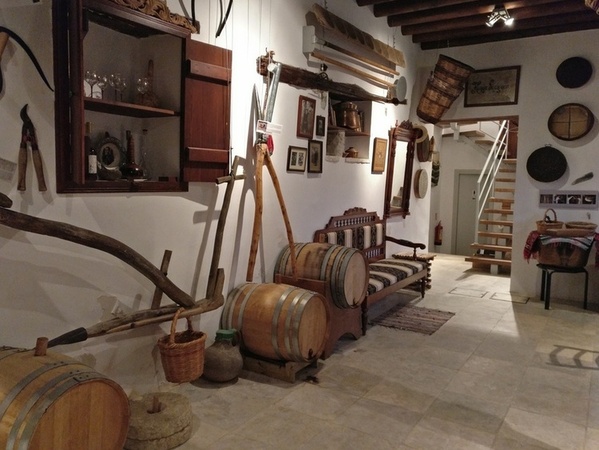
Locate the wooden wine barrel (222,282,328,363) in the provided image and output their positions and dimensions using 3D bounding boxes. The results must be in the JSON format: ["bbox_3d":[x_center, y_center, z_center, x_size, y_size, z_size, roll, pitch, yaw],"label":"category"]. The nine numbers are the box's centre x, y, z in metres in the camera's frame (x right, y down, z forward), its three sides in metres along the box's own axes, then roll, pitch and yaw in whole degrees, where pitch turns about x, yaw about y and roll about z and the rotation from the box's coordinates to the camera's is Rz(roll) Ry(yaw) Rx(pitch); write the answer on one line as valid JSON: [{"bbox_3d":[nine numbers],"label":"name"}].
[{"bbox_3d":[-0.180,0.733,3.708,0.672,0.533,0.533,5,7,29],"label":"wooden wine barrel"}]

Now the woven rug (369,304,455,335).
[{"bbox_3d":[1.229,0.980,5.112,0.606,0.012,0.956,5,7,32],"label":"woven rug"}]

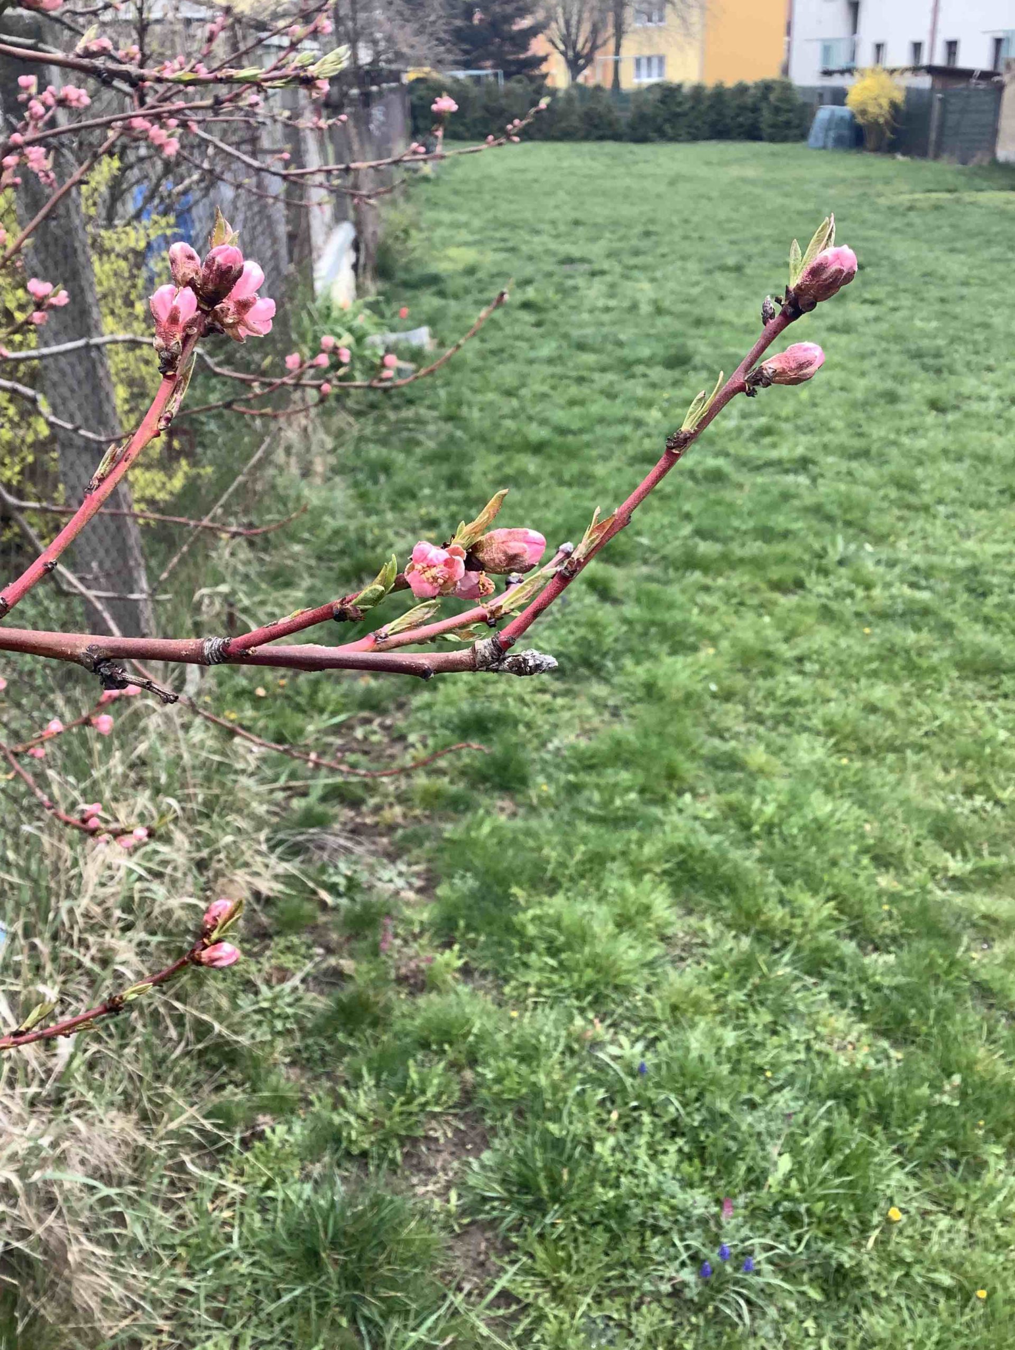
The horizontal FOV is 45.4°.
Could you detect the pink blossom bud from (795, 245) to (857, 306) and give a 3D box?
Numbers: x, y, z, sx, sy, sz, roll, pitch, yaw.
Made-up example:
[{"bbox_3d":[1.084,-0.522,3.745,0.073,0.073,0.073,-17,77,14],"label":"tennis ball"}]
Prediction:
[{"bbox_3d":[0.088,-0.110,0.335,0.020,0.011,0.011,-38,5,0],"label":"pink blossom bud"}]

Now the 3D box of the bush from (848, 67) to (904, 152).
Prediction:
[{"bbox_3d":[8.513,-13.080,28.000,1.400,1.780,1.400,5,27,15],"label":"bush"}]

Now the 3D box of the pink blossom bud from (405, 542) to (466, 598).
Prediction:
[{"bbox_3d":[-0.019,-0.028,0.327,0.017,0.015,0.013,-1,26,2],"label":"pink blossom bud"}]

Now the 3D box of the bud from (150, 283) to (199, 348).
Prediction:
[{"bbox_3d":[-0.092,-0.099,0.334,0.013,0.017,0.012,3,6,-16],"label":"bud"}]

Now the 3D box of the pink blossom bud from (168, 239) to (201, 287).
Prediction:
[{"bbox_3d":[-0.091,-0.116,0.342,0.009,0.014,0.009,-11,-9,-11],"label":"pink blossom bud"}]

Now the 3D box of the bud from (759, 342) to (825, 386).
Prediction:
[{"bbox_3d":[0.079,-0.086,0.335,0.018,0.010,0.010,-19,10,0],"label":"bud"}]

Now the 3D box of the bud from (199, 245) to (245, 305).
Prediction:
[{"bbox_3d":[-0.079,-0.111,0.334,0.011,0.017,0.011,20,6,-19],"label":"bud"}]

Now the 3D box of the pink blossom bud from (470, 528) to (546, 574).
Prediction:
[{"bbox_3d":[0.000,-0.034,0.330,0.021,0.012,0.012,-9,6,0],"label":"pink blossom bud"}]

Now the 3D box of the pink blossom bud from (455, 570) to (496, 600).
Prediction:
[{"bbox_3d":[-0.009,-0.025,0.334,0.012,0.009,0.009,9,4,6],"label":"pink blossom bud"}]

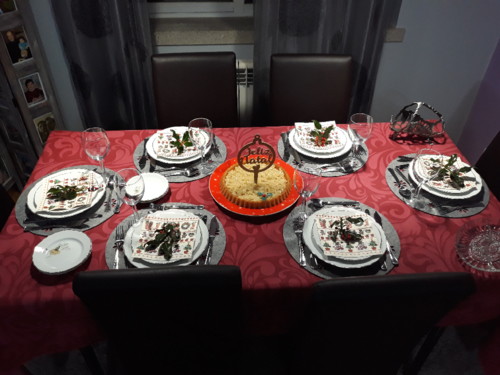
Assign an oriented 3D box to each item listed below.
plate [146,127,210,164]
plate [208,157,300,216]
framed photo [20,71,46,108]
[{"bbox_3d":[-0.296,-0.171,1.641,0.266,0.028,0.266,-1,40,-2],"label":"plate"},{"bbox_3d":[0.019,-0.008,1.422,0.338,0.028,0.338,1,42,-1],"label":"plate"},{"bbox_3d":[-1.094,-0.491,1.980,0.010,0.150,0.100,28,47,29],"label":"framed photo"}]

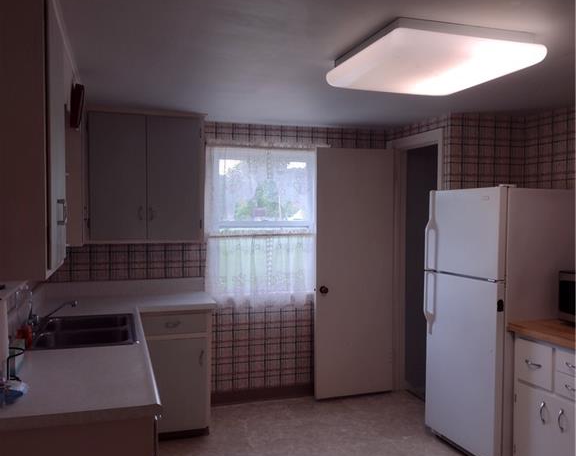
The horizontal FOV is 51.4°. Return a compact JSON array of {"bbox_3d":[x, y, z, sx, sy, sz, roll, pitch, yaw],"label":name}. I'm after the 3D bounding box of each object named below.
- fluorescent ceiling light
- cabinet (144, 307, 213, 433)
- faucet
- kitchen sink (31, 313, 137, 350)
[{"bbox_3d":[0.589,-0.702,2.515,0.660,0.115,0.710,0,2,-16],"label":"fluorescent ceiling light"},{"bbox_3d":[-0.832,0.975,4.246,0.490,0.870,0.635,0,2,-16],"label":"cabinet"},{"bbox_3d":[-1.207,0.462,3.081,0.230,0.135,0.200,0,2,-16],"label":"faucet"},{"bbox_3d":[-1.070,0.615,3.109,0.528,0.180,0.840,0,2,-16],"label":"kitchen sink"}]

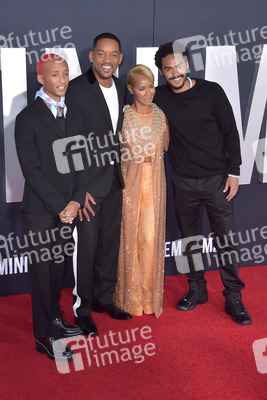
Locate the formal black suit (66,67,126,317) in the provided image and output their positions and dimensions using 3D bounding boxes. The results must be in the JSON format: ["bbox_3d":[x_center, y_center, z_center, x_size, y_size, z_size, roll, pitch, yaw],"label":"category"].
[{"bbox_3d":[-0.241,-0.003,4.015,0.510,1.600,0.350,-9,18,-32],"label":"formal black suit"}]

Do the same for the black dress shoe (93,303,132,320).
[{"bbox_3d":[-0.144,0.735,4.327,0.305,0.115,0.108,11,18,34],"label":"black dress shoe"}]

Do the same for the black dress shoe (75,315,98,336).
[{"bbox_3d":[-0.311,0.777,4.075,0.105,0.120,0.295,-6,16,-24],"label":"black dress shoe"}]

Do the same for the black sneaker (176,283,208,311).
[{"bbox_3d":[0.429,0.679,4.477,0.110,0.160,0.285,14,20,42],"label":"black sneaker"}]

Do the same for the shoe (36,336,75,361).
[{"bbox_3d":[-0.471,0.864,3.750,0.295,0.115,0.112,13,19,38],"label":"shoe"}]

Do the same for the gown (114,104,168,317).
[{"bbox_3d":[0.047,0.076,4.144,0.380,1.420,0.310,-1,15,-8],"label":"gown"}]

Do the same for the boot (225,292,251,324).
[{"bbox_3d":[0.734,0.730,4.298,0.110,0.160,0.285,-6,16,-23],"label":"boot"}]

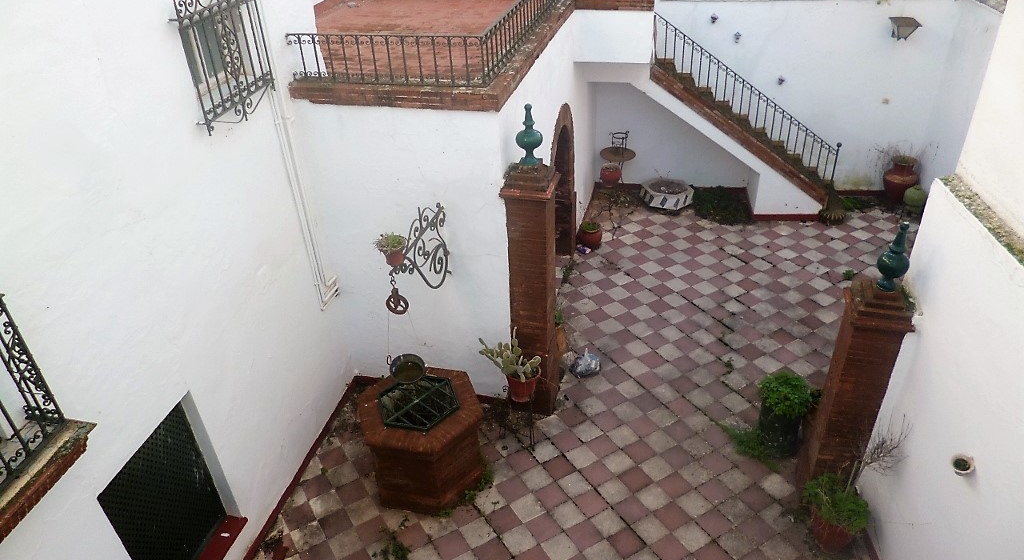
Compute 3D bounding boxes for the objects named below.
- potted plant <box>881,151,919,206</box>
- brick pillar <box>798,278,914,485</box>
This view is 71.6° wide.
[{"bbox_3d":[6.339,-1.650,11.581,0.530,0.789,0.530,16,37,26],"label":"potted plant"},{"bbox_3d":[2.950,1.056,6.191,0.449,2.339,0.449,4,33,11],"label":"brick pillar"}]

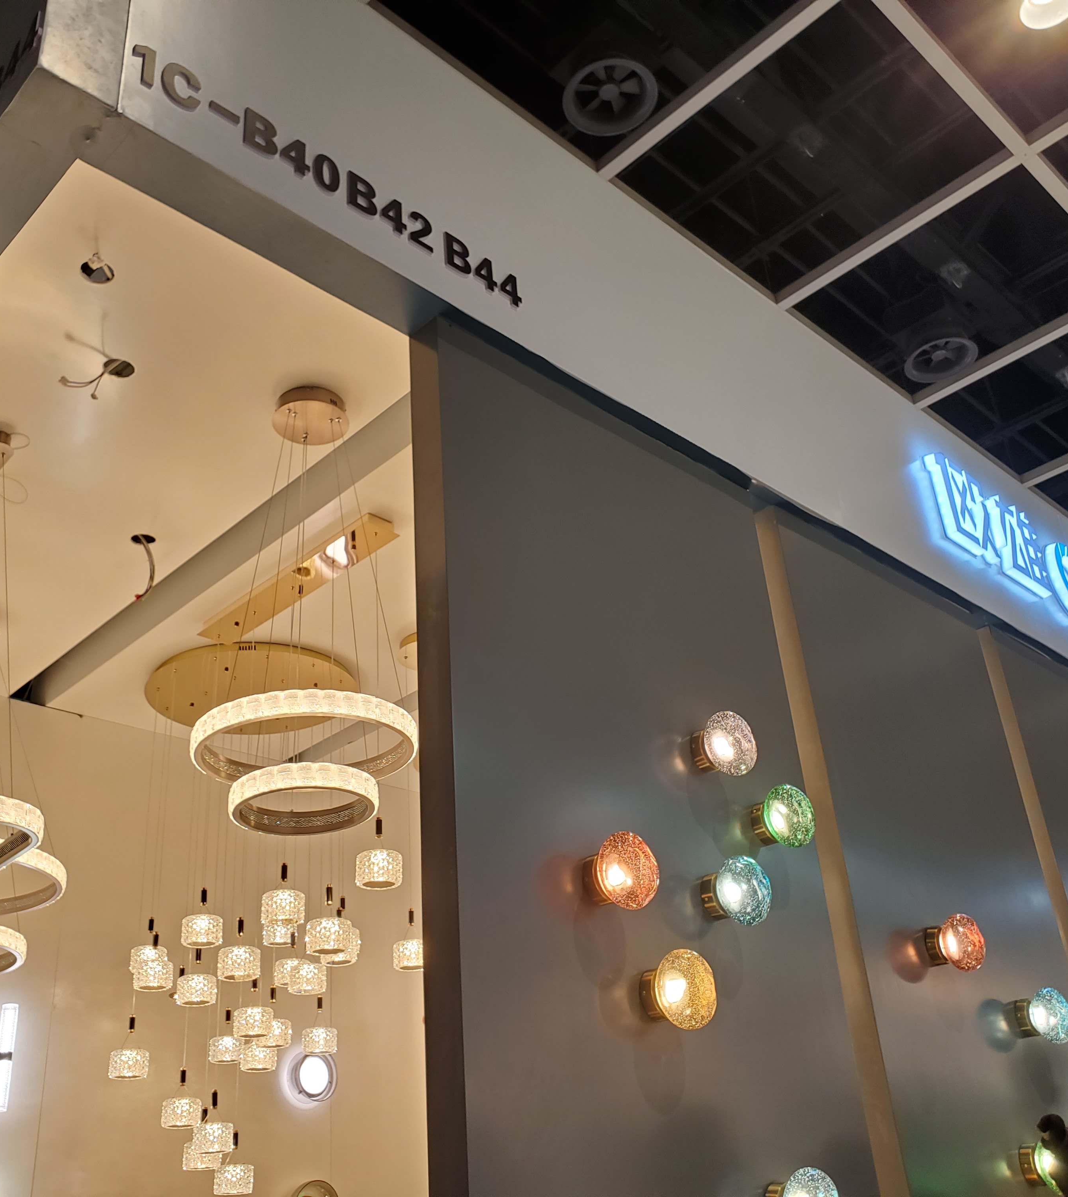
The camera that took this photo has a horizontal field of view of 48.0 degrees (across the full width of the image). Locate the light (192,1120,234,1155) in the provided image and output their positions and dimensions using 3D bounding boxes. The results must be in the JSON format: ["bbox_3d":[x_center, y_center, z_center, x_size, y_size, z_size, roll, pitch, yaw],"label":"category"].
[{"bbox_3d":[-1.016,1.706,3.792,0.122,0.082,0.122,21,-37,-40],"label":"light"}]

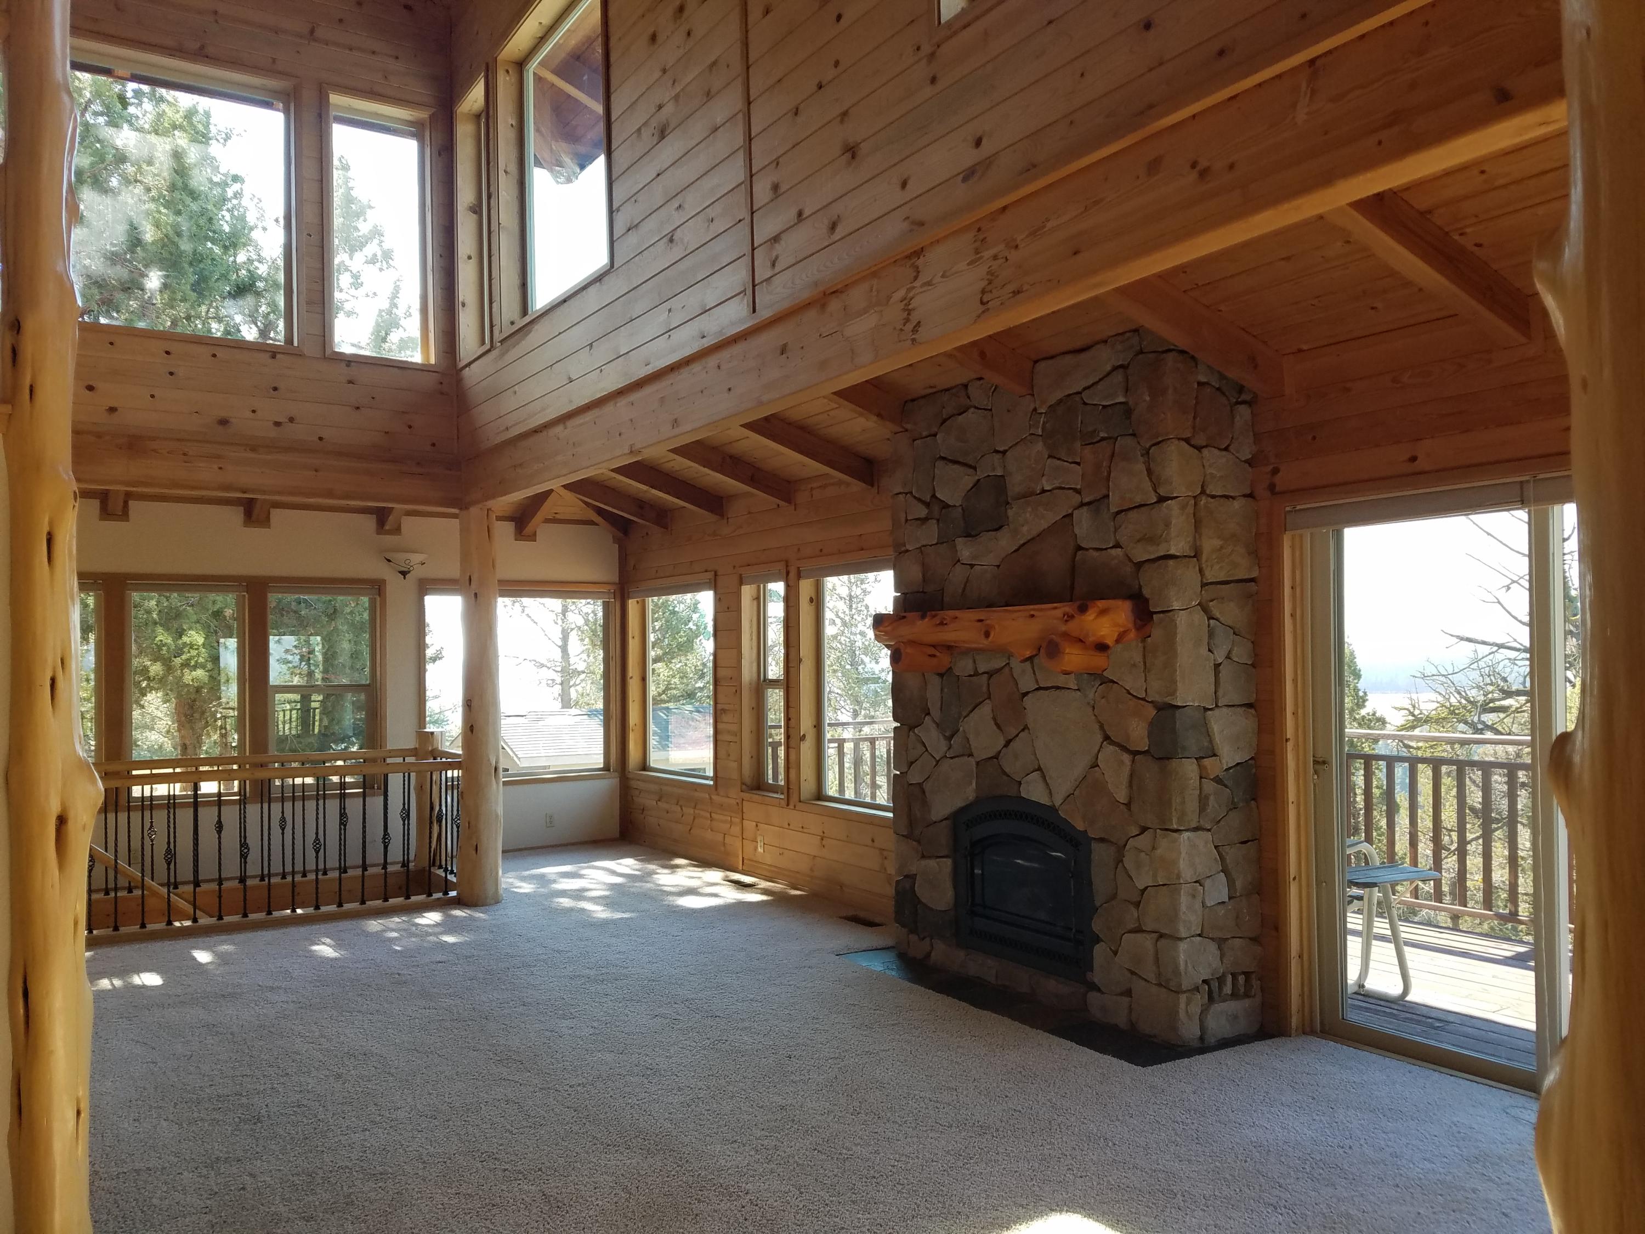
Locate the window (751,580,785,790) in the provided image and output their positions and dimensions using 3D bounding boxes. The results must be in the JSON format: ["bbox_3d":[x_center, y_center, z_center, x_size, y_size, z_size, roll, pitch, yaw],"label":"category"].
[{"bbox_3d":[-0.332,0.439,8.347,0.120,1.452,0.562,0,-2,-32],"label":"window"}]

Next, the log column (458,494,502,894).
[{"bbox_3d":[-2.168,0.551,7.695,0.274,2.440,0.274,0,-2,-32],"label":"log column"}]

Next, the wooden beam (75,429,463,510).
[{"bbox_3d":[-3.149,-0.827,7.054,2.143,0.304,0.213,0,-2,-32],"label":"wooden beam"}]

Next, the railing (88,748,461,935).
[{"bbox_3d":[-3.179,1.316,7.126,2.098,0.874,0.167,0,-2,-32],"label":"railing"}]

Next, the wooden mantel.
[{"bbox_3d":[0.776,0.083,5.444,0.258,0.228,1.566,0,-2,-32],"label":"wooden mantel"}]

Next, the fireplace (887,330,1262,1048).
[{"bbox_3d":[1.032,0.275,5.635,0.410,2.789,1.961,0,-2,-32],"label":"fireplace"}]

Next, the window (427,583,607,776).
[{"bbox_3d":[-2.426,0.532,9.961,1.528,1.520,0.120,0,-2,-32],"label":"window"}]

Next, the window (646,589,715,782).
[{"bbox_3d":[-1.115,0.482,9.586,0.120,1.490,1.459,0,-2,-32],"label":"window"}]

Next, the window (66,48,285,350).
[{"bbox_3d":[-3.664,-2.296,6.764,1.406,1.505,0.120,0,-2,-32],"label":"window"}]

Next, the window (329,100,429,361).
[{"bbox_3d":[-2.655,-2.280,7.402,0.555,1.497,0.120,0,-2,-32],"label":"window"}]

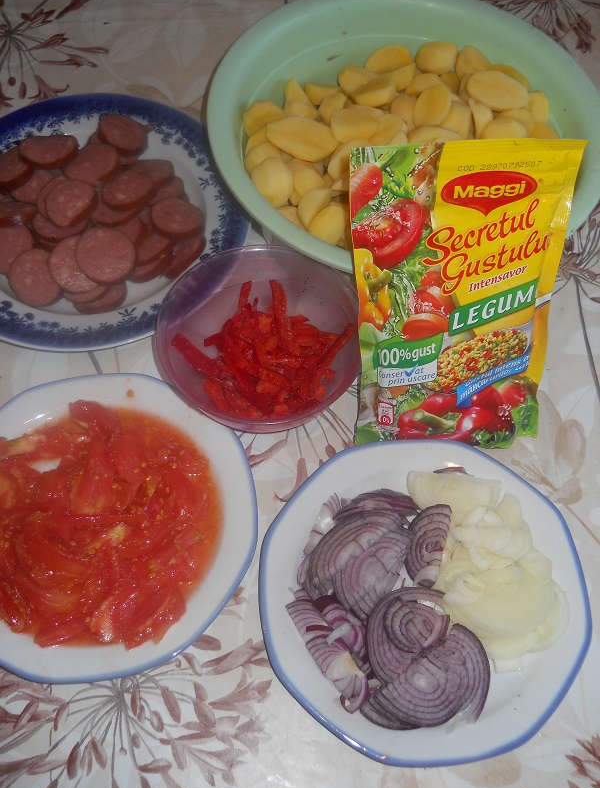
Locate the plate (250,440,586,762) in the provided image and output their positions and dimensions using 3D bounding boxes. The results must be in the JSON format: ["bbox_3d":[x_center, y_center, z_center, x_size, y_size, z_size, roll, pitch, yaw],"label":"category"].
[{"bbox_3d":[0.078,0.127,0.548,0.205,0.023,0.205,-3,62,-2],"label":"plate"}]

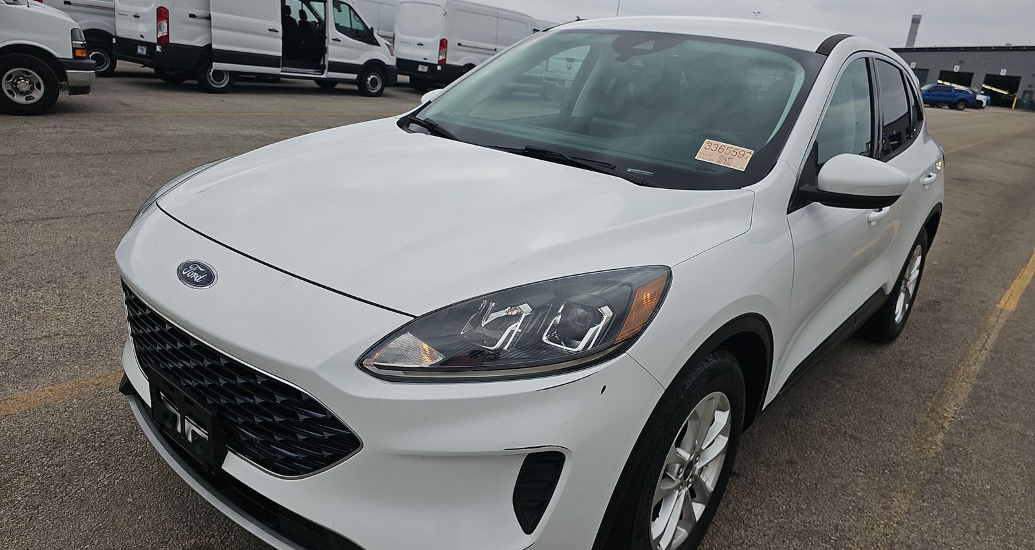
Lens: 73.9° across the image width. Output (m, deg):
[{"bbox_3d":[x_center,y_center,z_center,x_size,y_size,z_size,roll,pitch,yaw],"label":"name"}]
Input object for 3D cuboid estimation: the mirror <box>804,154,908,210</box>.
[{"bbox_3d":[1.046,-0.285,2.119,0.280,0.170,0.170,20,22,36],"label":"mirror"}]

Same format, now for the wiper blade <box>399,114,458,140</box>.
[{"bbox_3d":[-0.318,-0.549,2.636,0.070,0.060,0.620,-4,21,-29],"label":"wiper blade"}]

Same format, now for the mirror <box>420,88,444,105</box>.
[{"bbox_3d":[-0.379,-0.792,3.219,0.280,0.170,0.170,20,22,36],"label":"mirror"}]

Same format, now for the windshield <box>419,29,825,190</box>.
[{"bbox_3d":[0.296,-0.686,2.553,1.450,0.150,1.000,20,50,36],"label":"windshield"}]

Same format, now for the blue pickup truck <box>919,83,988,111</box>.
[{"bbox_3d":[36.204,-15.461,59.500,5.800,1.940,2.030,7,18,3],"label":"blue pickup truck"}]

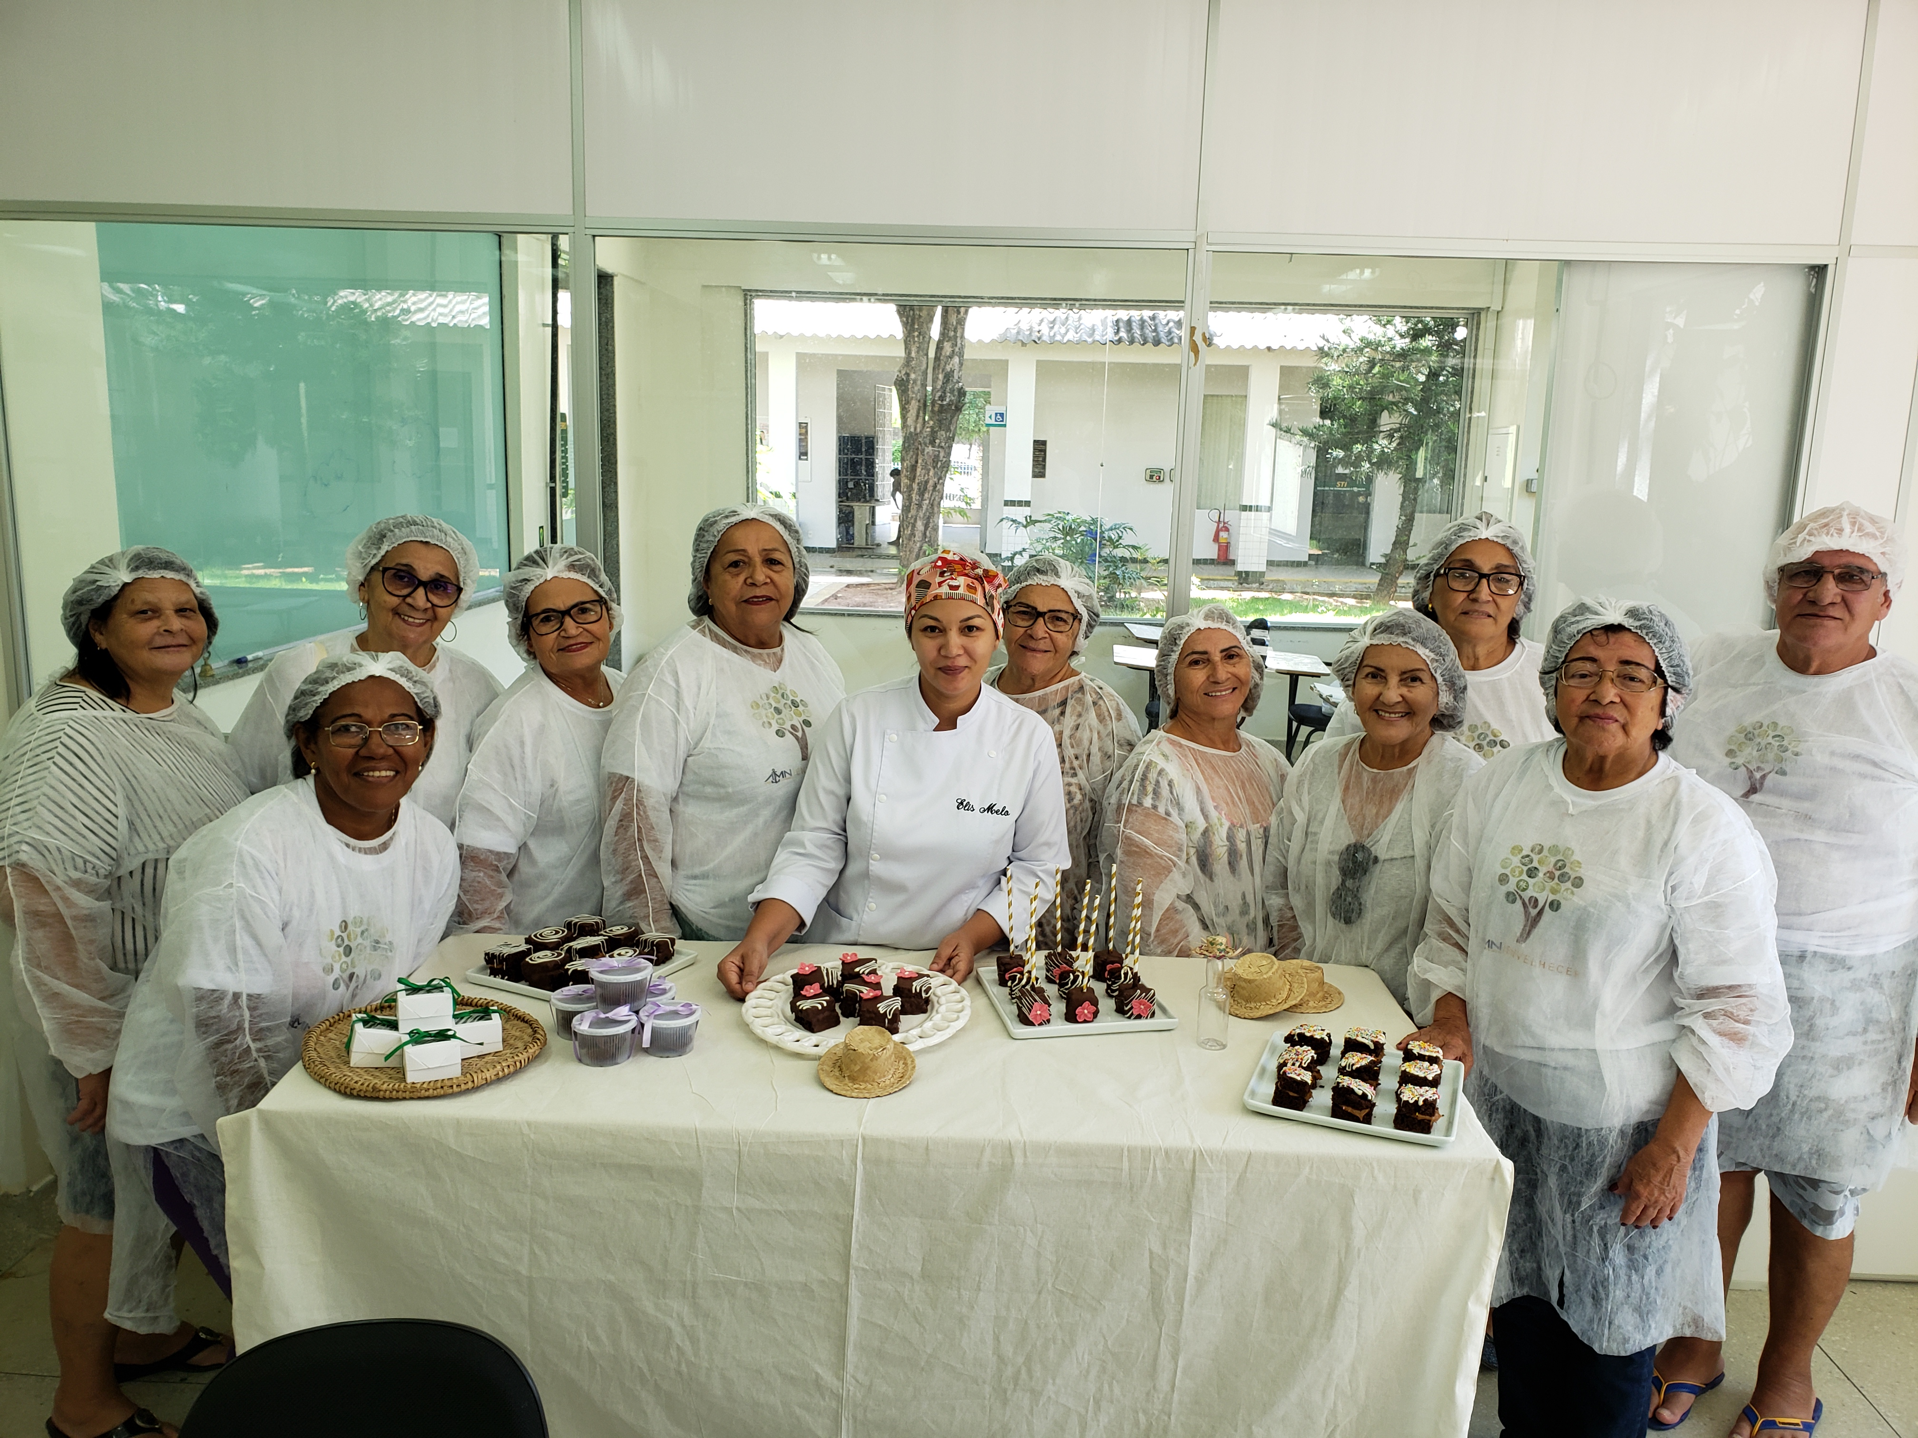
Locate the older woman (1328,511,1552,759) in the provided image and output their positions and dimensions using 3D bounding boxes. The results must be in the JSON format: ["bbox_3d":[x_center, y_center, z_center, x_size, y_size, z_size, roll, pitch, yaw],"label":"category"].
[{"bbox_3d":[0.919,0.399,2.713,0.500,1.560,0.310,5,11,18],"label":"older woman"}]

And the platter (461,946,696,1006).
[{"bbox_3d":[-0.629,0.412,2.430,0.253,0.020,0.281,7,12,27],"label":"platter"}]

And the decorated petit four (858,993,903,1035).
[{"bbox_3d":[-0.114,0.433,2.102,0.054,0.045,0.052,1,11,-3],"label":"decorated petit four"}]

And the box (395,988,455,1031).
[{"bbox_3d":[-0.747,0.401,2.019,0.069,0.053,0.056,-2,11,-19],"label":"box"}]

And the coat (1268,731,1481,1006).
[{"bbox_3d":[0.753,0.444,2.623,0.440,0.860,0.320,5,11,17],"label":"coat"}]

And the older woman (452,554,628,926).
[{"bbox_3d":[-0.712,0.436,2.791,0.460,1.539,0.310,-2,11,-16],"label":"older woman"}]

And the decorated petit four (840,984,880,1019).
[{"bbox_3d":[-0.155,0.437,2.252,0.046,0.038,0.046,-8,14,-42],"label":"decorated petit four"}]

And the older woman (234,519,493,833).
[{"bbox_3d":[-1.071,0.370,2.698,0.520,1.510,0.320,-2,11,-20],"label":"older woman"}]

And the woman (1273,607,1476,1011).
[{"bbox_3d":[0.751,0.531,2.649,0.440,1.482,0.320,5,11,17],"label":"woman"}]

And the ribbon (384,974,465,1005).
[{"bbox_3d":[-0.709,0.363,1.922,0.105,0.035,0.055,1,11,-3],"label":"ribbon"}]

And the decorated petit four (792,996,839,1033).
[{"bbox_3d":[-0.215,0.446,2.196,0.051,0.038,0.050,-8,14,-41],"label":"decorated petit four"}]

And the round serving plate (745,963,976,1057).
[{"bbox_3d":[-0.152,0.440,2.159,0.345,0.035,0.345,2,11,0],"label":"round serving plate"}]

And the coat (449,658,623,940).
[{"bbox_3d":[-0.709,0.333,2.772,0.470,0.880,0.320,-2,11,-16],"label":"coat"}]

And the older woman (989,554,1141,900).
[{"bbox_3d":[0.123,0.451,2.820,0.420,1.543,0.300,2,11,4],"label":"older woman"}]

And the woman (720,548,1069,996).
[{"bbox_3d":[-0.102,0.429,2.602,0.600,1.490,0.450,1,10,-3],"label":"woman"}]

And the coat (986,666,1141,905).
[{"bbox_3d":[0.155,0.349,2.810,0.430,0.920,0.290,3,11,5],"label":"coat"}]

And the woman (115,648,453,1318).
[{"bbox_3d":[-1.165,0.555,2.521,0.580,1.380,0.560,-5,12,-30],"label":"woman"}]

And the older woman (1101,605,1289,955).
[{"bbox_3d":[0.436,0.510,2.759,0.410,1.466,0.320,1,11,-2],"label":"older woman"}]

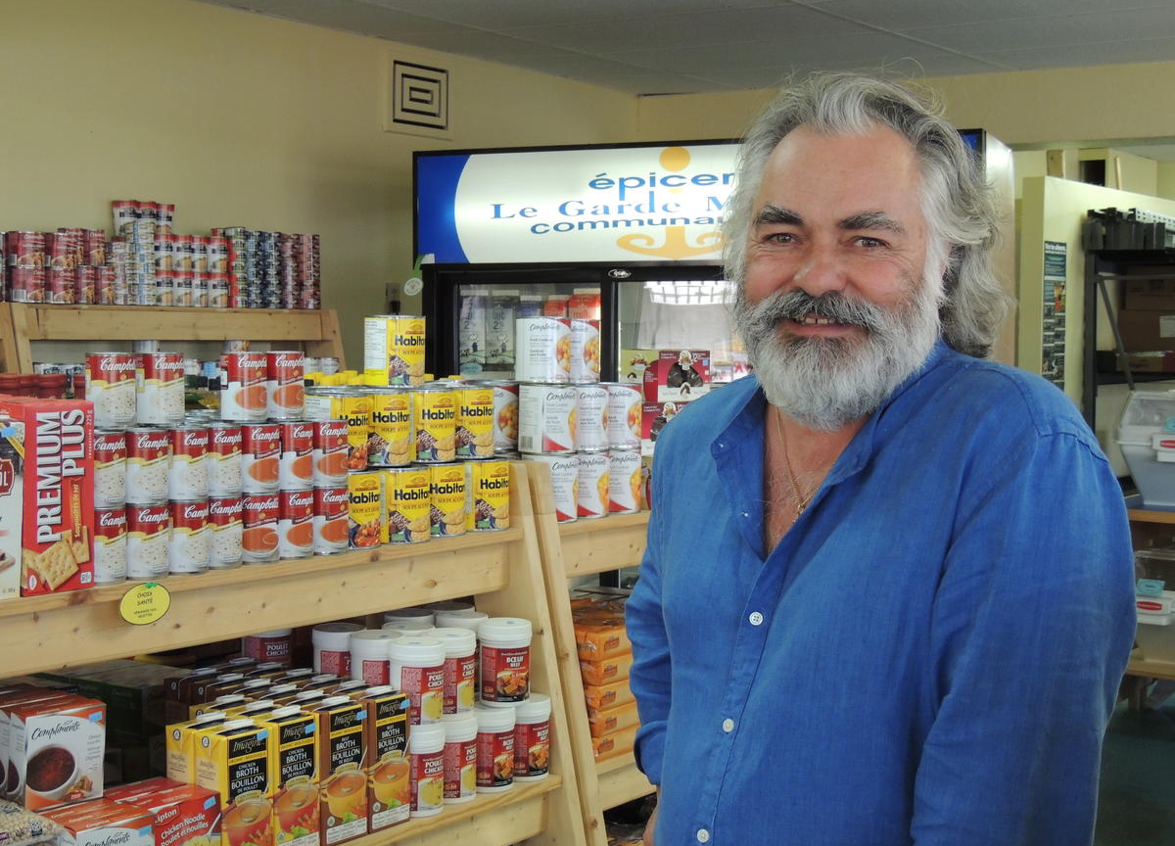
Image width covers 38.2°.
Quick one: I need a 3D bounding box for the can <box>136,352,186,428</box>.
[{"bbox_3d":[-0.606,-0.048,2.413,0.066,0.102,0.066,0,3,0],"label":"can"}]

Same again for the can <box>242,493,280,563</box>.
[{"bbox_3d":[-0.479,0.150,2.459,0.067,0.102,0.067,0,3,0],"label":"can"}]

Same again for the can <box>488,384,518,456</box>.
[{"bbox_3d":[-0.173,-0.010,3.037,0.102,0.119,0.102,0,3,0],"label":"can"}]

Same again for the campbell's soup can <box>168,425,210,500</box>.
[{"bbox_3d":[-0.558,0.054,2.347,0.067,0.102,0.067,0,3,0],"label":"campbell's soup can"}]

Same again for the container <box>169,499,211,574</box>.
[{"bbox_3d":[-0.558,0.155,2.355,0.067,0.102,0.067,0,3,0],"label":"container"}]

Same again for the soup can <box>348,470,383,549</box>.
[{"bbox_3d":[-0.371,0.132,2.632,0.102,0.119,0.102,0,3,0],"label":"soup can"}]

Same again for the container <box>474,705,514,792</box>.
[{"bbox_3d":[-0.161,0.532,2.794,0.087,0.132,0.087,0,3,0],"label":"container"}]

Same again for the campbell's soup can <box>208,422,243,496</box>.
[{"bbox_3d":[-0.528,0.053,2.431,0.066,0.102,0.066,2,4,38],"label":"campbell's soup can"}]

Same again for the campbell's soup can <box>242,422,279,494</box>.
[{"bbox_3d":[-0.479,0.049,2.456,0.067,0.102,0.067,0,3,0],"label":"campbell's soup can"}]

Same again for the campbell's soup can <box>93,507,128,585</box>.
[{"bbox_3d":[-0.653,0.162,2.278,0.066,0.102,0.066,0,3,0],"label":"campbell's soup can"}]

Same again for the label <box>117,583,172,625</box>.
[{"bbox_3d":[-0.589,0.241,2.262,0.004,0.055,0.083,2,4,38],"label":"label"}]

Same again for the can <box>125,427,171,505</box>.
[{"bbox_3d":[-0.600,0.057,2.293,0.067,0.102,0.067,0,3,0],"label":"can"}]

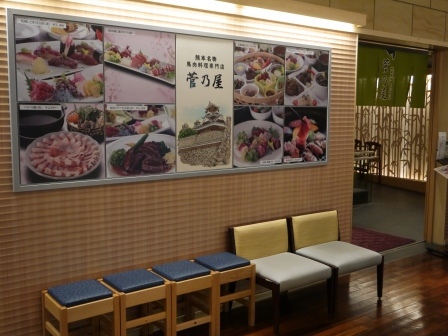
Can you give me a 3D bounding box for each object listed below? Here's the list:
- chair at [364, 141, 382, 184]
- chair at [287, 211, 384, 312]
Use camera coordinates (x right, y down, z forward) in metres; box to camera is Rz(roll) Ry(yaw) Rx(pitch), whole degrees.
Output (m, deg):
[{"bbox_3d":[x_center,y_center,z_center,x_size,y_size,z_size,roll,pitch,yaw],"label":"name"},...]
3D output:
[{"bbox_3d":[2.621,-0.076,9.243,0.500,0.790,0.480,-3,7,-28],"label":"chair"},{"bbox_3d":[0.858,0.700,3.781,0.536,0.620,0.517,-4,7,-34],"label":"chair"}]

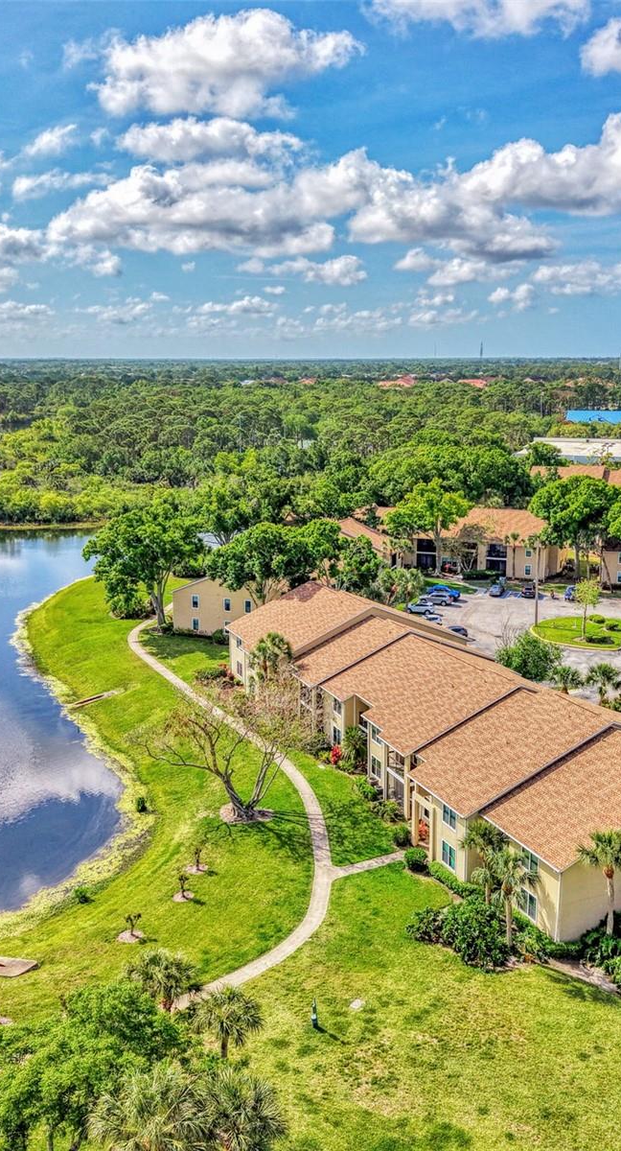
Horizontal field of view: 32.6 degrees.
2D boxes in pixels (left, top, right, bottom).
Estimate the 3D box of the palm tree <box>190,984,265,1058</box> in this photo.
[{"bbox_3d":[-4.240,22.770,53.960,3.680,4.110,3.680,-1,12,-5],"label":"palm tree"}]

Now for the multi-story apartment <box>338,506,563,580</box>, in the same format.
[{"bbox_3d":[26.190,-7.150,185.440,37.000,9.500,20.500,7,13,29],"label":"multi-story apartment"}]

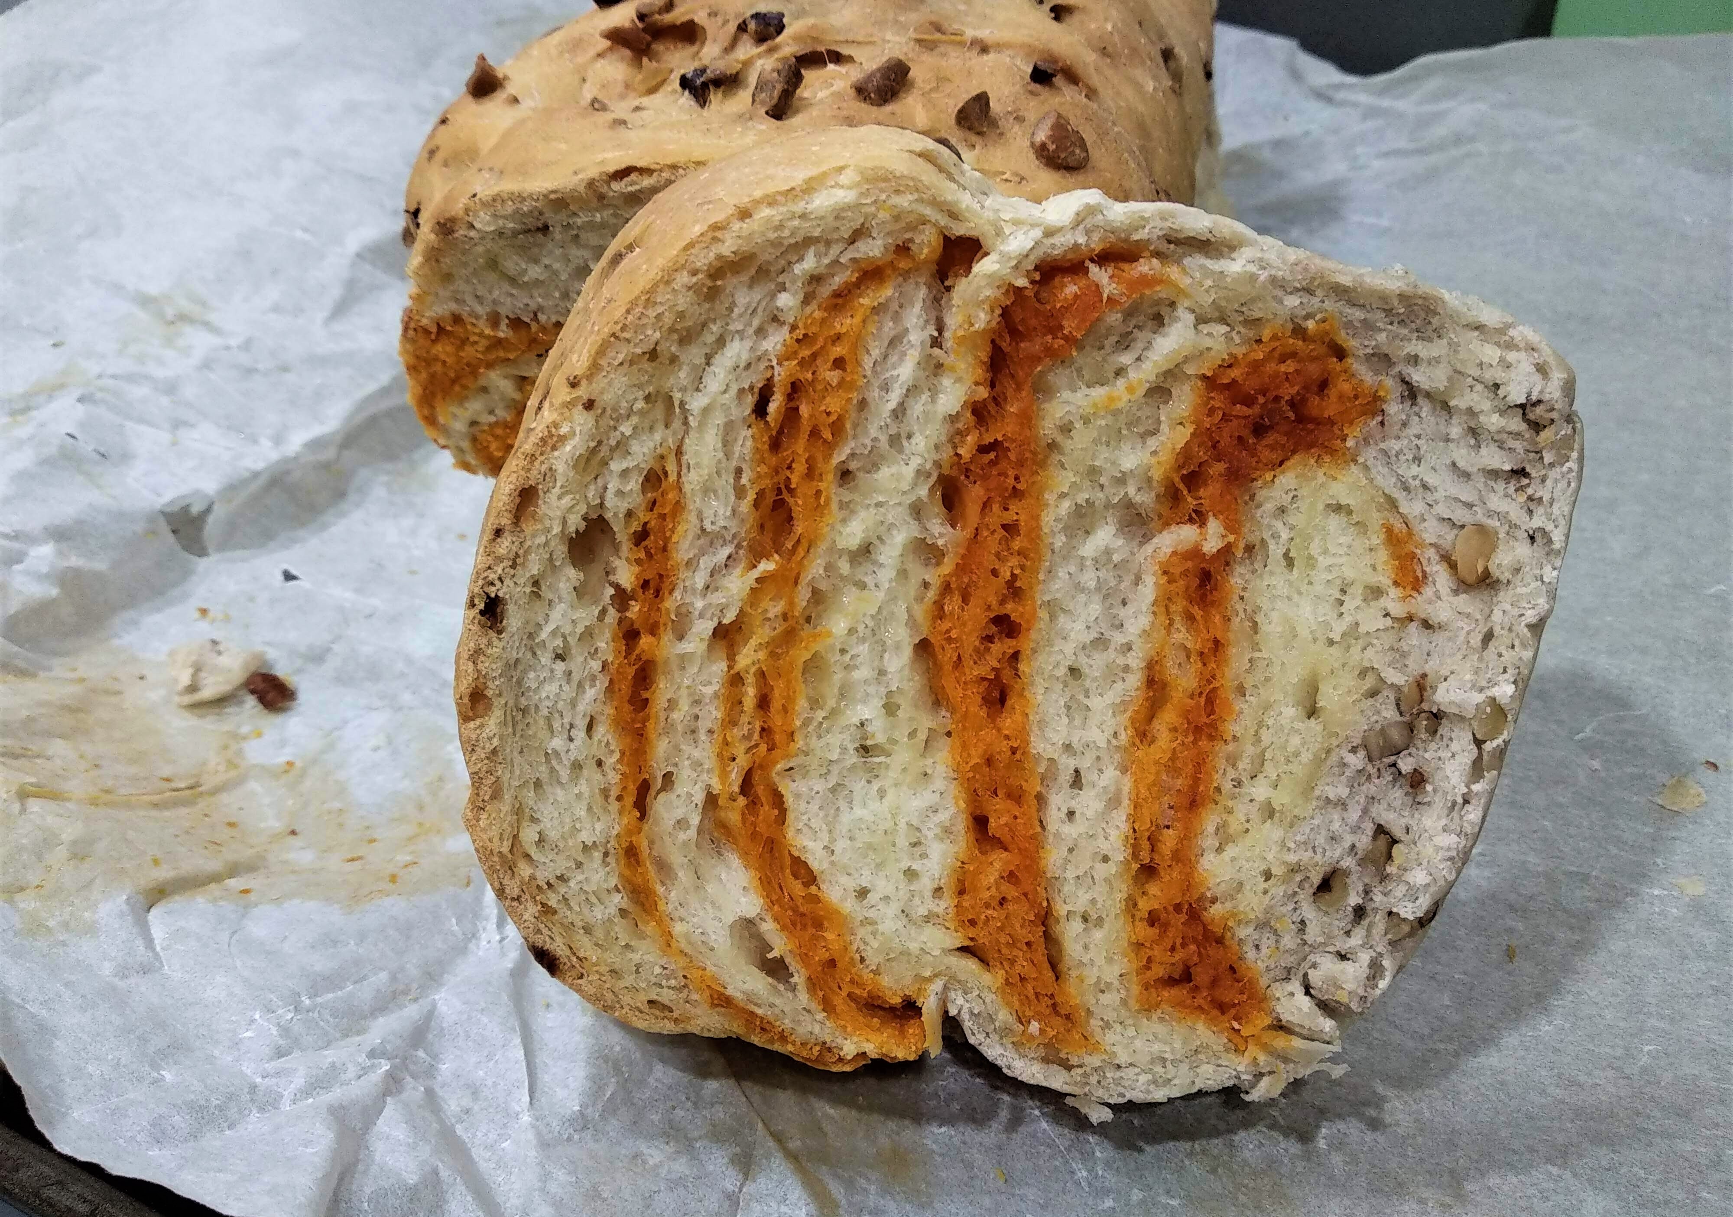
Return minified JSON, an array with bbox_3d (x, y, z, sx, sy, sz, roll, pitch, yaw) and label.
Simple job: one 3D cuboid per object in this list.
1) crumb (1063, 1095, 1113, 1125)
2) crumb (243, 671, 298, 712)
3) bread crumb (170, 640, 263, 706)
[{"bbox_3d":[0.033,0.074,0.192,0.007,0.003,0.004,14,47,14],"label":"crumb"},{"bbox_3d":[-0.114,0.016,0.249,0.010,0.005,0.007,21,49,19],"label":"crumb"},{"bbox_3d":[-0.125,0.012,0.251,0.018,0.007,0.011,-9,46,-8],"label":"bread crumb"}]

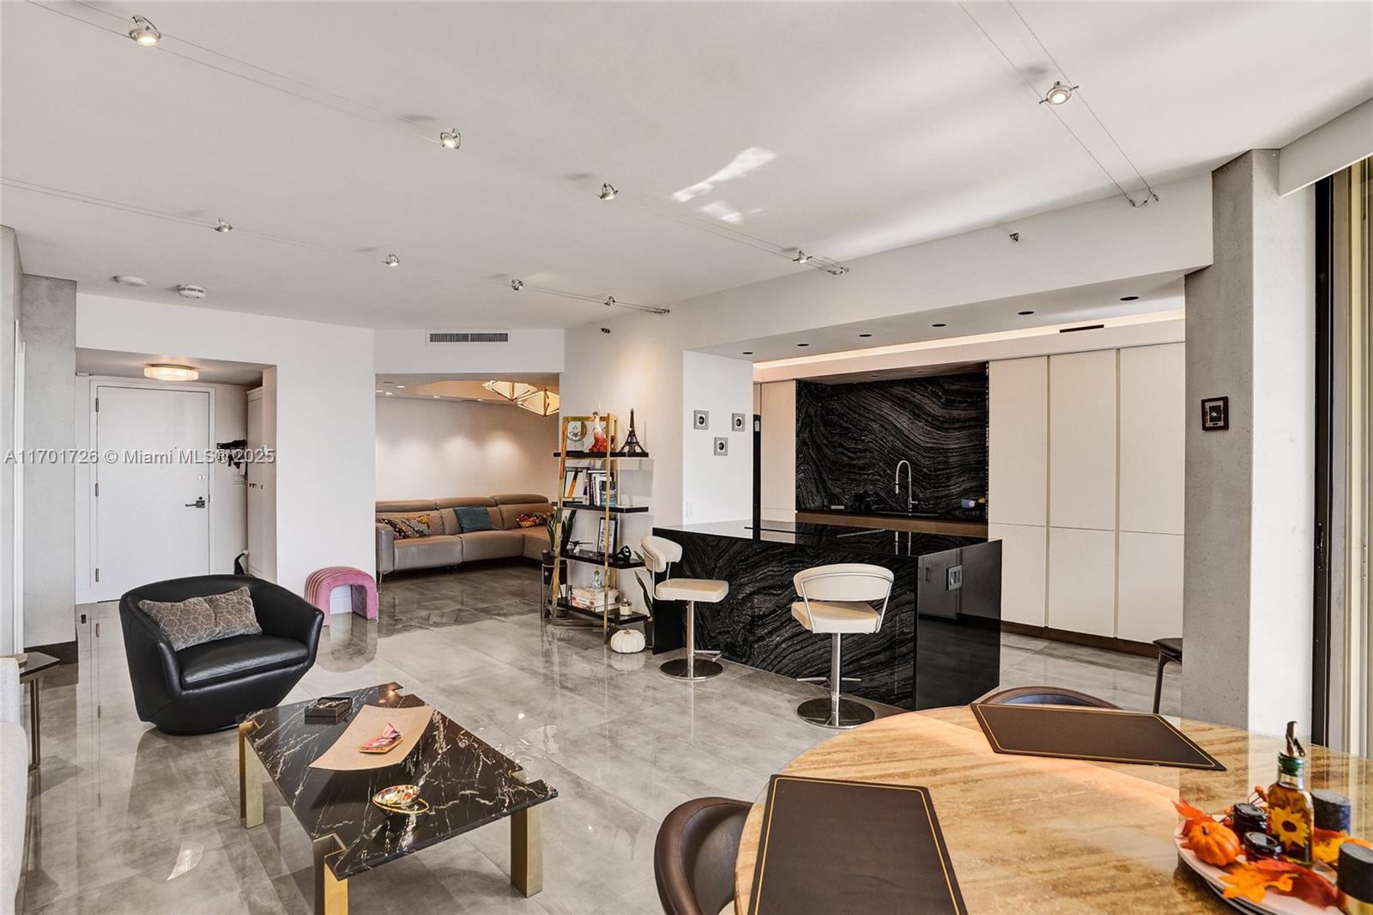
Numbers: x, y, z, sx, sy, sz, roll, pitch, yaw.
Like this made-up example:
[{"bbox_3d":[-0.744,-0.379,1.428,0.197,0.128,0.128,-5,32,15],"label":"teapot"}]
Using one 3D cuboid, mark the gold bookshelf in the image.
[{"bbox_3d":[-0.745,0.545,5.100,0.980,1.770,0.360,0,0,44],"label":"gold bookshelf"}]

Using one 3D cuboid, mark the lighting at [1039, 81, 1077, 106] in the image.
[{"bbox_3d":[1.178,-1.155,1.935,0.065,0.060,0.100,0,0,-44],"label":"lighting"}]

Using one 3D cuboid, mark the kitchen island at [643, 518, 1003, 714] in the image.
[{"bbox_3d":[0.856,0.973,4.100,1.020,0.915,2.000,0,0,-45],"label":"kitchen island"}]

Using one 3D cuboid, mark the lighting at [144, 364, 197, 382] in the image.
[{"bbox_3d":[-4.540,-0.745,5.380,0.370,0.110,0.370,0,0,-41],"label":"lighting"}]

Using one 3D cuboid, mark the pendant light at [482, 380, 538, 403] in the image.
[{"bbox_3d":[-2.080,-0.790,7.300,0.620,0.240,0.600,0,0,-18],"label":"pendant light"}]

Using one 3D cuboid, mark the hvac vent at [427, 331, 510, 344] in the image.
[{"bbox_3d":[-2.070,-1.140,5.790,0.810,0.125,0.030,0,0,0],"label":"hvac vent"}]

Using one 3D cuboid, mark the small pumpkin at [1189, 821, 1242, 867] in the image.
[{"bbox_3d":[0.851,0.621,0.985,0.066,0.058,0.066,0,0,41],"label":"small pumpkin"}]

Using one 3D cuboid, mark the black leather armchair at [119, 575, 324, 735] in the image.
[{"bbox_3d":[-2.610,1.072,3.460,0.780,0.715,0.820,0,0,37],"label":"black leather armchair"}]

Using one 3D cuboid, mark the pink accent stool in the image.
[{"bbox_3d":[-3.056,1.212,5.436,0.420,0.435,0.410,0,0,45],"label":"pink accent stool"}]

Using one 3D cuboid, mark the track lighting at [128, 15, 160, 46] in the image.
[{"bbox_3d":[-1.468,-1.155,1.653,0.070,0.060,0.085,0,0,-44],"label":"track lighting"}]

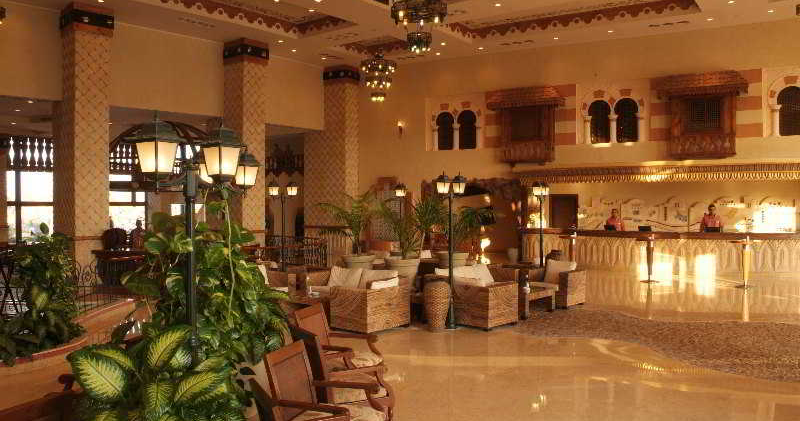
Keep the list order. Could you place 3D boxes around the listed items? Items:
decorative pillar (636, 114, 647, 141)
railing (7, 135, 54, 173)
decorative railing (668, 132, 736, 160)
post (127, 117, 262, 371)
[{"bbox_3d":[6.435,-2.211,16.000,0.250,0.780,0.250,0,1,29],"label":"decorative pillar"},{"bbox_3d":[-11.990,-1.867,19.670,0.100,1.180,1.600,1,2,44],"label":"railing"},{"bbox_3d":[7.023,-1.509,13.943,1.414,0.663,0.341,0,1,26],"label":"decorative railing"},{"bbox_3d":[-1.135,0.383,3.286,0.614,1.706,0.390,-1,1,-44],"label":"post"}]

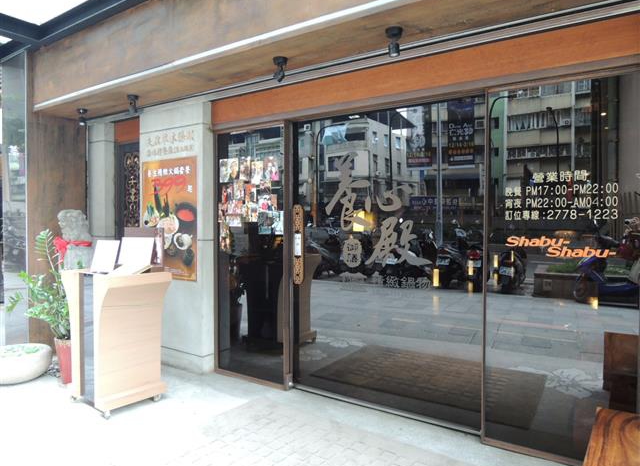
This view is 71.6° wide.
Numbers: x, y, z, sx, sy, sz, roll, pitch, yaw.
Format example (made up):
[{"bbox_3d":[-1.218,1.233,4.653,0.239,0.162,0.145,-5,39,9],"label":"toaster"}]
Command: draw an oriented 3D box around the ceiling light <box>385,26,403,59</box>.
[{"bbox_3d":[0.466,-1.195,2.799,0.110,0.165,0.110,0,1,0],"label":"ceiling light"}]

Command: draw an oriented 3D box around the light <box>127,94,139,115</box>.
[{"bbox_3d":[-1.816,-1.240,4.310,0.110,0.160,0.120,0,1,-12],"label":"light"}]

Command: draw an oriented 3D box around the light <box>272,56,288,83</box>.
[{"bbox_3d":[-0.299,-1.210,3.313,0.110,0.165,0.120,1,2,33],"label":"light"}]

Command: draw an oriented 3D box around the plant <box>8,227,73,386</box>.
[{"bbox_3d":[-2.453,0.668,3.936,0.660,1.360,0.600,1,2,33],"label":"plant"}]

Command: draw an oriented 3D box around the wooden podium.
[{"bbox_3d":[-1.658,0.839,3.608,0.806,1.037,0.496,1,2,38],"label":"wooden podium"}]

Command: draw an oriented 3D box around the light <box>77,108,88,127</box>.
[{"bbox_3d":[-2.601,-1.253,4.861,0.110,0.165,0.110,1,2,33],"label":"light"}]

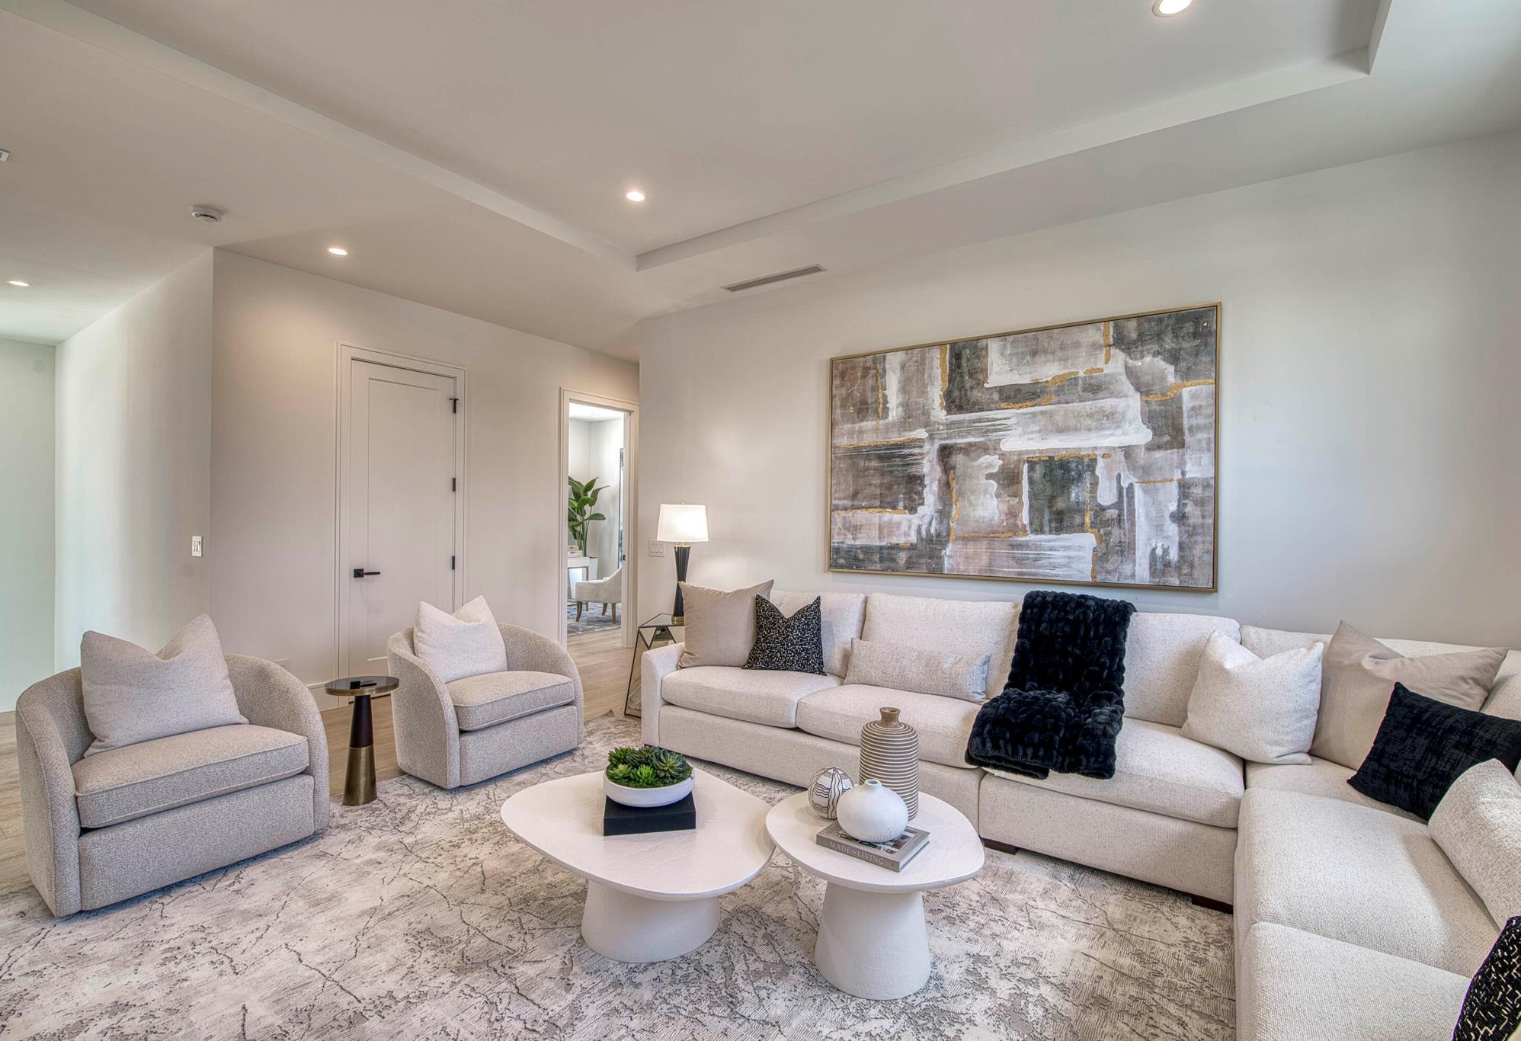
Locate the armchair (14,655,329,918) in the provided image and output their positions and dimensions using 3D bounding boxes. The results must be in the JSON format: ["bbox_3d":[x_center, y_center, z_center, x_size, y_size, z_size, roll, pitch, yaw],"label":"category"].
[{"bbox_3d":[-2.425,0.969,2.690,0.870,0.710,0.820,1,0,34],"label":"armchair"}]

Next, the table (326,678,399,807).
[{"bbox_3d":[-1.903,1.052,3.099,0.305,0.550,0.305,1,0,34],"label":"table"}]

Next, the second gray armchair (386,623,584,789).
[{"bbox_3d":[-1.640,0.971,3.728,0.870,0.710,0.820,1,0,34],"label":"second gray armchair"}]

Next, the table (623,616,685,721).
[{"bbox_3d":[-0.598,1.032,4.585,0.560,0.600,0.560,1,0,34],"label":"table"}]

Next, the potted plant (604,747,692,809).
[{"bbox_3d":[-0.384,0.872,2.240,0.310,0.130,0.310,1,0,0],"label":"potted plant"}]

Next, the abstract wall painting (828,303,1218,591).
[{"bbox_3d":[1.352,-0.362,3.754,2.120,1.400,0.050,1,0,34],"label":"abstract wall painting"}]

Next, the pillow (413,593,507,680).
[{"bbox_3d":[-1.698,0.655,3.660,0.180,0.460,0.490,-23,-12,31],"label":"pillow"}]

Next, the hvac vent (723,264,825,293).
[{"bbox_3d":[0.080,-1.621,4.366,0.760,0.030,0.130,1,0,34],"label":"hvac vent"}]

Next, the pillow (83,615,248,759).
[{"bbox_3d":[-2.456,0.648,2.680,0.180,0.460,0.500,-23,-12,31],"label":"pillow"}]

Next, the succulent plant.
[{"bbox_3d":[-0.386,0.850,2.240,0.290,0.090,0.290,1,0,0],"label":"succulent plant"}]

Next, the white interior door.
[{"bbox_3d":[-2.699,0.078,4.933,0.050,2.440,0.775,1,0,34],"label":"white interior door"}]

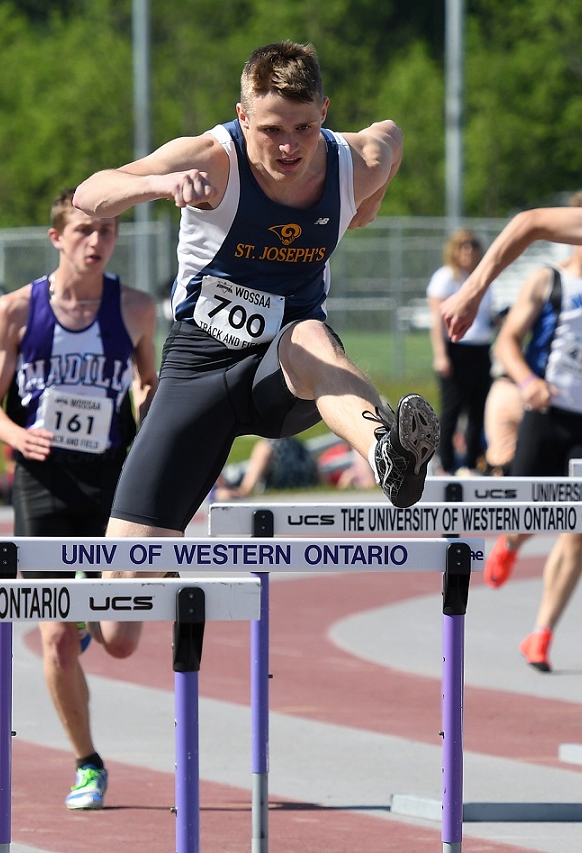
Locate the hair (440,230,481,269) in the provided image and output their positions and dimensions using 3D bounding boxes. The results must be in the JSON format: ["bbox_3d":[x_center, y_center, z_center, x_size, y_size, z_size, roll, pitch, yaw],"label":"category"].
[{"bbox_3d":[0.973,-1.004,47.000,0.200,0.250,0.220,-1,1,-35],"label":"hair"}]

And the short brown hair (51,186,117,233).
[{"bbox_3d":[-0.564,-0.576,22.380,0.185,0.165,0.210,0,4,-20],"label":"short brown hair"}]

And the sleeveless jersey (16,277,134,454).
[{"bbox_3d":[-0.585,-0.168,22.380,0.330,0.500,0.280,0,7,-5],"label":"sleeveless jersey"}]

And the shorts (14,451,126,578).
[{"bbox_3d":[-0.598,0.253,22.450,0.330,0.410,0.330,0,1,-6],"label":"shorts"}]

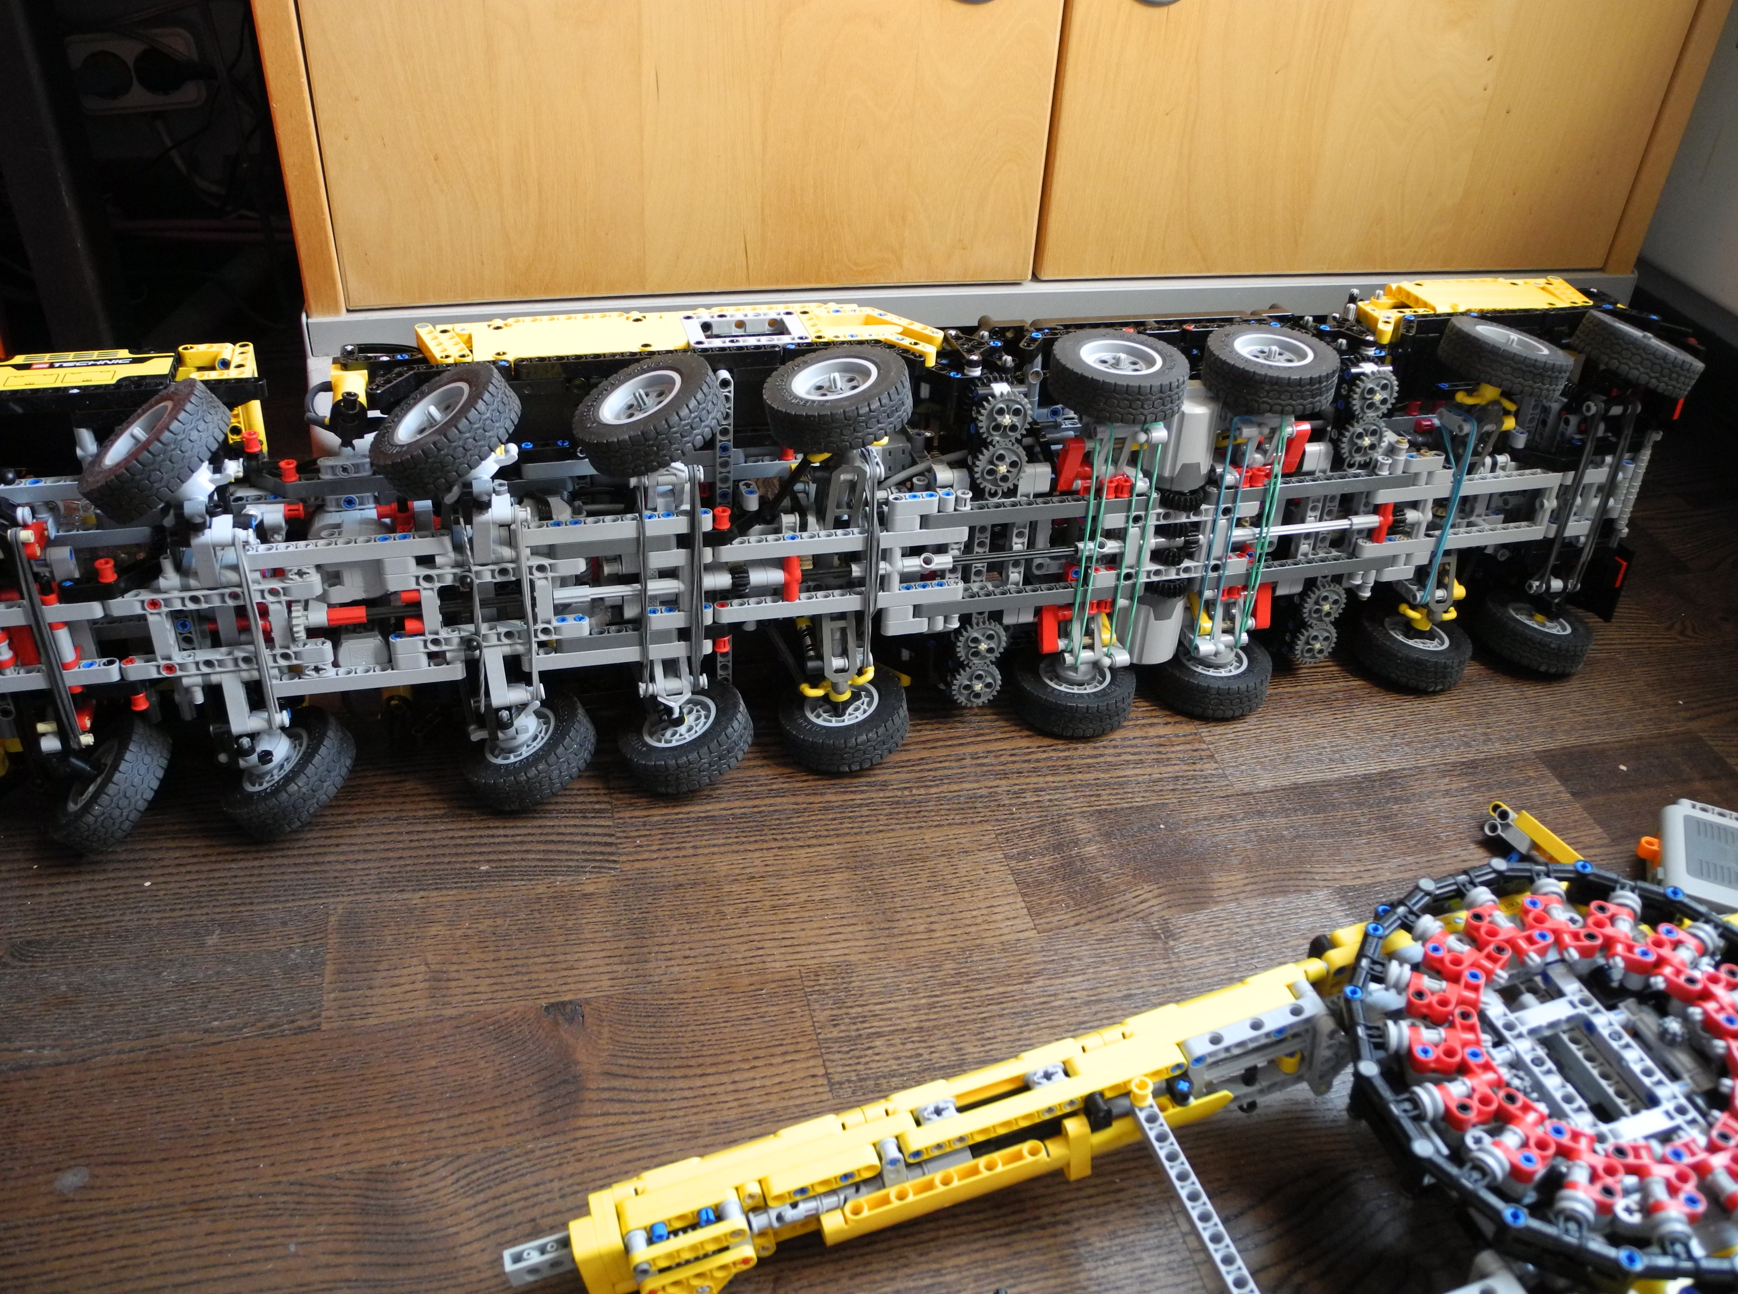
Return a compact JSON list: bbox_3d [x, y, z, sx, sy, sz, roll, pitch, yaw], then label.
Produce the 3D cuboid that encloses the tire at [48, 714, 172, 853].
[{"bbox_3d":[-0.330,0.059,0.614,0.061,0.020,0.061,-40,37,10],"label":"tire"}]

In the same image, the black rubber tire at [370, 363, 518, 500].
[{"bbox_3d":[-0.166,-0.085,0.553,0.061,0.020,0.061,-31,38,4],"label":"black rubber tire"}]

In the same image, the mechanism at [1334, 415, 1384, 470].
[{"bbox_3d":[0.244,-0.101,0.693,0.025,0.025,0.008,-6,34,-13],"label":"mechanism"}]

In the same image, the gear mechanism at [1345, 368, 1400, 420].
[{"bbox_3d":[0.243,-0.120,0.672,0.025,0.025,0.008,-6,34,-13],"label":"gear mechanism"}]

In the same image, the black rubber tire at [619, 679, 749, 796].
[{"bbox_3d":[-0.086,0.041,0.664,0.061,0.020,0.061,-21,37,-3],"label":"black rubber tire"}]

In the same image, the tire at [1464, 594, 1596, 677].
[{"bbox_3d":[0.376,-0.008,0.797,0.062,0.020,0.062,8,28,-22],"label":"tire"}]

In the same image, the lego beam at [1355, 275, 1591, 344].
[{"bbox_3d":[0.323,-0.181,0.752,0.145,0.015,0.051,-6,34,-13],"label":"lego beam"}]

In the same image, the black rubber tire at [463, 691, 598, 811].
[{"bbox_3d":[-0.159,0.048,0.661,0.062,0.020,0.062,-26,35,1],"label":"black rubber tire"}]

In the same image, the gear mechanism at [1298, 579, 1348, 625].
[{"bbox_3d":[0.239,-0.021,0.736,0.025,0.025,0.008,-6,34,-13],"label":"gear mechanism"}]

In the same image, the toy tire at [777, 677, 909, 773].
[{"bbox_3d":[-0.012,0.034,0.688,0.062,0.020,0.062,-6,36,4],"label":"toy tire"}]

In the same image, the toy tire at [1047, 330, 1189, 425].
[{"bbox_3d":[0.114,-0.124,0.642,0.062,0.020,0.062,2,35,-2],"label":"toy tire"}]

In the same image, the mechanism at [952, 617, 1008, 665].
[{"bbox_3d":[0.056,-0.002,0.694,0.025,0.025,0.008,-6,34,-13],"label":"mechanism"}]

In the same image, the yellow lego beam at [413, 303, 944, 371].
[{"bbox_3d":[-0.084,-0.140,0.646,0.238,0.011,0.063,-6,34,-13],"label":"yellow lego beam"}]

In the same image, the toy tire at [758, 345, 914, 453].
[{"bbox_3d":[-0.013,-0.107,0.605,0.062,0.020,0.062,-6,37,5],"label":"toy tire"}]

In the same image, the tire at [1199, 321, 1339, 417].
[{"bbox_3d":[0.185,-0.128,0.648,0.061,0.020,0.061,1,36,0],"label":"tire"}]

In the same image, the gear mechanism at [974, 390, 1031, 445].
[{"bbox_3d":[0.061,-0.103,0.629,0.025,0.025,0.008,-6,34,-13],"label":"gear mechanism"}]

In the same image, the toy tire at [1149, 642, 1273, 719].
[{"bbox_3d":[0.182,0.013,0.749,0.062,0.020,0.062,-2,33,-16],"label":"toy tire"}]

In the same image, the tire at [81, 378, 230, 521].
[{"bbox_3d":[-0.286,-0.079,0.565,0.062,0.020,0.062,-36,34,8],"label":"tire"}]

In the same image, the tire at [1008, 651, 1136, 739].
[{"bbox_3d":[0.104,0.021,0.714,0.061,0.020,0.061,2,34,-1],"label":"tire"}]

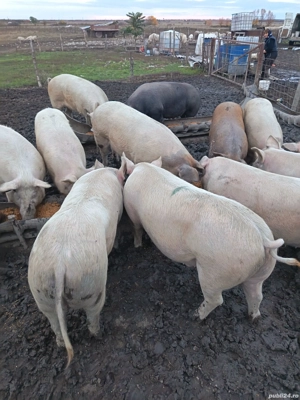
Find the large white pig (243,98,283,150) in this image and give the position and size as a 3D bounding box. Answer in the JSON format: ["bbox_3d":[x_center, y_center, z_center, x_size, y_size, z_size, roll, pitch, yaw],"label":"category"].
[{"bbox_3d":[1.225,-0.624,3.154,0.420,0.750,1.366,7,34,11],"label":"large white pig"}]

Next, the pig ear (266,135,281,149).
[{"bbox_3d":[1.158,-0.549,2.600,0.080,0.140,0.130,-29,43,-36],"label":"pig ear"}]

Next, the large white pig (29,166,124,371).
[{"bbox_3d":[-0.353,0.187,1.898,0.410,0.760,1.383,2,33,3],"label":"large white pig"}]

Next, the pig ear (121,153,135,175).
[{"bbox_3d":[-0.179,-0.290,2.200,0.120,0.170,0.090,-18,37,-25],"label":"pig ear"}]

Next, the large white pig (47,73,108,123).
[{"bbox_3d":[-1.255,-1.712,4.821,0.420,0.760,1.302,-22,39,-30],"label":"large white pig"}]

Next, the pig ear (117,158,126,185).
[{"bbox_3d":[-0.226,-0.234,2.200,0.100,0.200,0.100,3,33,5],"label":"pig ear"}]

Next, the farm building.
[{"bbox_3d":[-5.646,-19.061,31.000,4.000,1.700,2.300,-3,33,-5],"label":"farm building"}]

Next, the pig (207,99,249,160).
[{"bbox_3d":[0.885,-0.582,3.109,0.420,0.730,1.366,5,33,7],"label":"pig"}]

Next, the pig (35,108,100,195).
[{"bbox_3d":[-0.880,-0.425,2.866,0.420,0.730,1.250,-12,35,-17],"label":"pig"}]

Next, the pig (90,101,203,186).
[{"bbox_3d":[-0.090,-0.554,3.020,1.359,0.780,0.420,21,38,28],"label":"pig"}]

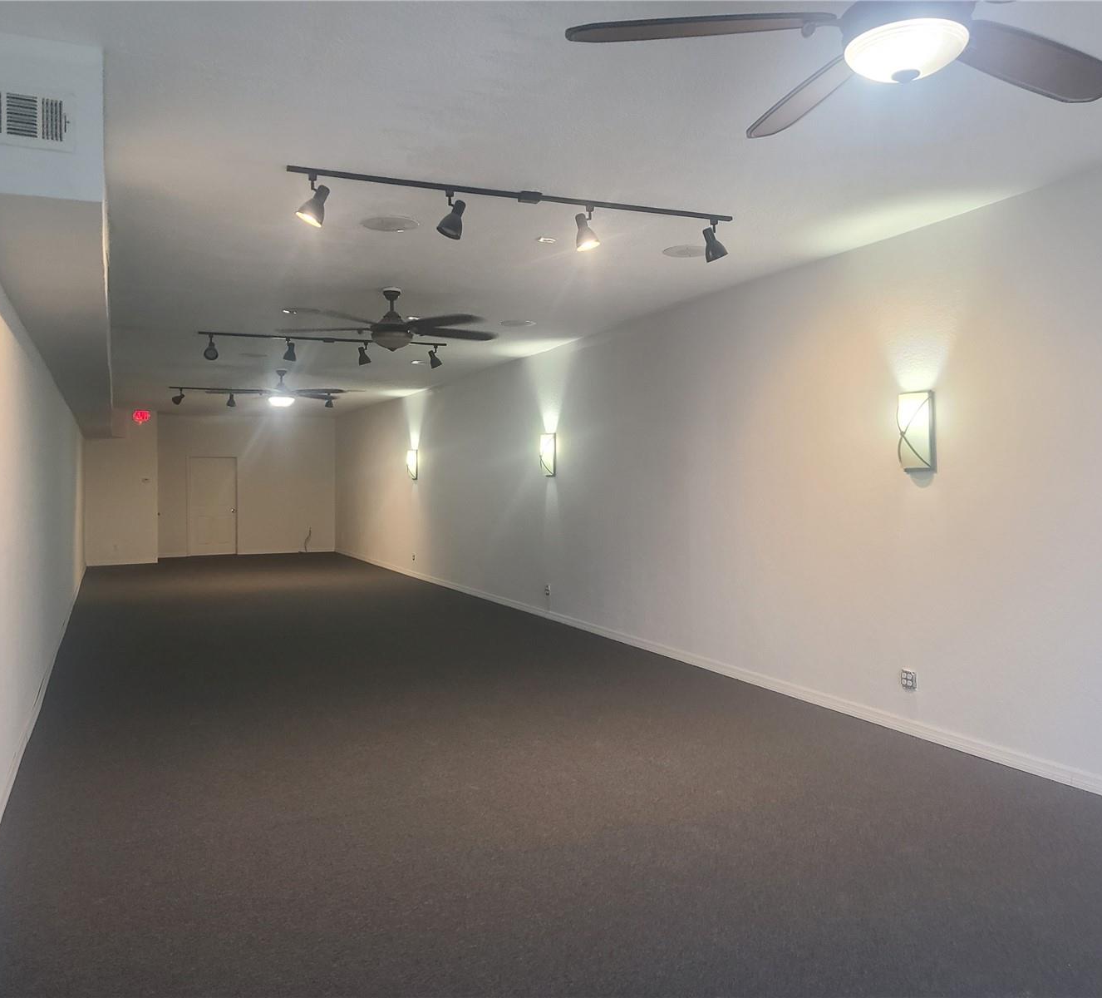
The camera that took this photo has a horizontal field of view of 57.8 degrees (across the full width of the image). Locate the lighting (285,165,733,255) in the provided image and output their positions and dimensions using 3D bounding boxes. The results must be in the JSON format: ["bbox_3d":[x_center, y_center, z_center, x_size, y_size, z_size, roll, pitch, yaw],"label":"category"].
[{"bbox_3d":[-0.102,-1.420,5.096,2.430,0.265,0.160,-1,1,-24],"label":"lighting"}]

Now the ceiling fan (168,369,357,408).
[{"bbox_3d":[-3.416,-1.398,12.677,1.680,0.460,1.680,-1,1,-24],"label":"ceiling fan"}]

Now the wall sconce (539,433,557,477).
[{"bbox_3d":[-0.043,-0.463,10.767,0.125,0.465,0.190,-1,1,-24],"label":"wall sconce"}]

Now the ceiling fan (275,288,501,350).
[{"bbox_3d":[-1.180,-1.336,7.510,1.680,0.470,1.680,-1,1,-24],"label":"ceiling fan"}]

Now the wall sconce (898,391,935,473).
[{"bbox_3d":[2.116,-0.385,5.805,0.125,0.465,0.190,-1,1,-24],"label":"wall sconce"}]

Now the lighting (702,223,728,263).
[{"bbox_3d":[0.917,-1.427,5.567,0.130,0.220,0.125,-1,1,-24],"label":"lighting"}]

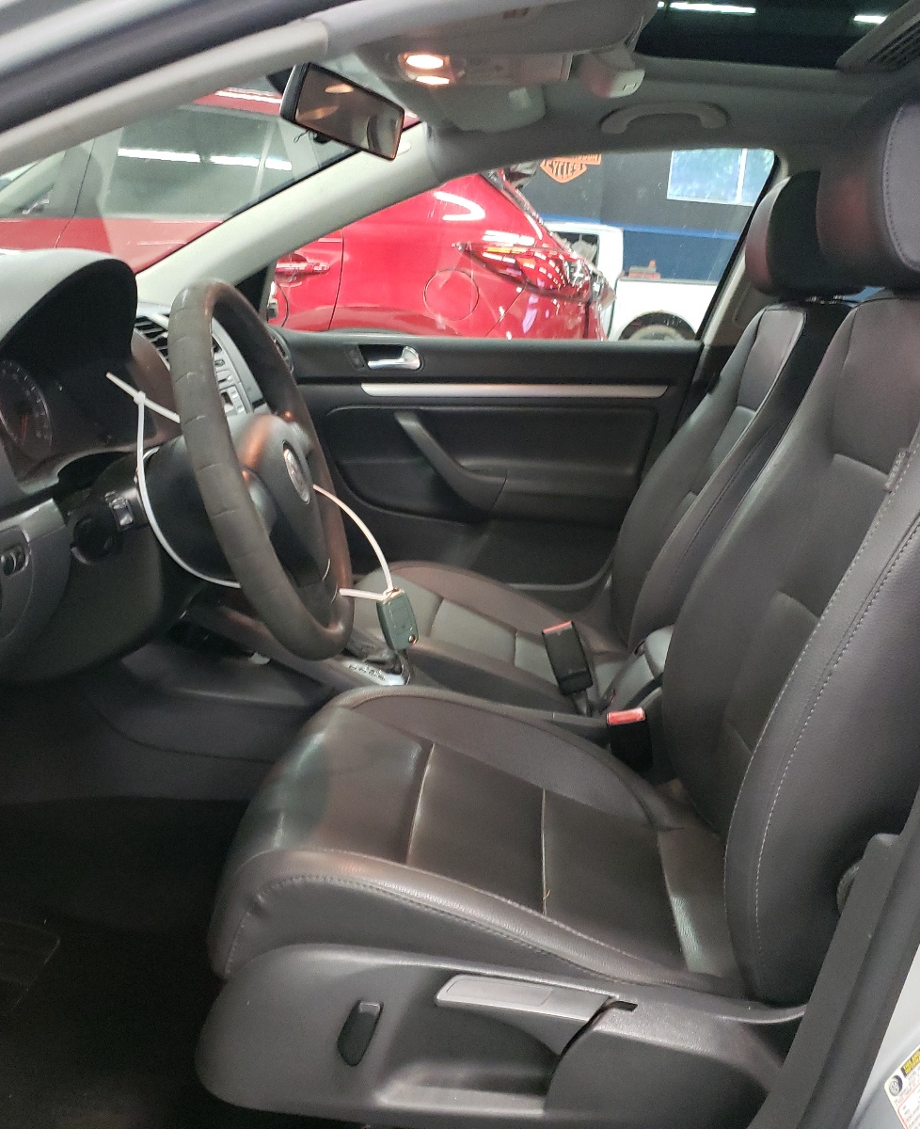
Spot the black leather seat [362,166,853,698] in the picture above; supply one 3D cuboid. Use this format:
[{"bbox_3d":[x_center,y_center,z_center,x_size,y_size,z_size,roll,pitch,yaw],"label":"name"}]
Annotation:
[{"bbox_3d":[0.187,-0.119,1.842,0.780,1.050,0.520,5,13,3],"label":"black leather seat"}]

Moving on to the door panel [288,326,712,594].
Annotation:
[{"bbox_3d":[0.008,-0.203,2.161,0.880,0.520,0.110,3,13,3],"label":"door panel"}]

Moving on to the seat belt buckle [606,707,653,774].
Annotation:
[{"bbox_3d":[0.216,0.226,1.416,0.055,0.095,0.028,-3,12,4],"label":"seat belt buckle"}]

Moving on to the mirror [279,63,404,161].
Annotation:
[{"bbox_3d":[-0.148,-0.559,1.401,0.045,0.070,0.245,22,18,21],"label":"mirror"}]

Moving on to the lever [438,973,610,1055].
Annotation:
[{"bbox_3d":[0.051,0.367,0.940,0.142,0.053,0.030,5,13,3],"label":"lever"}]

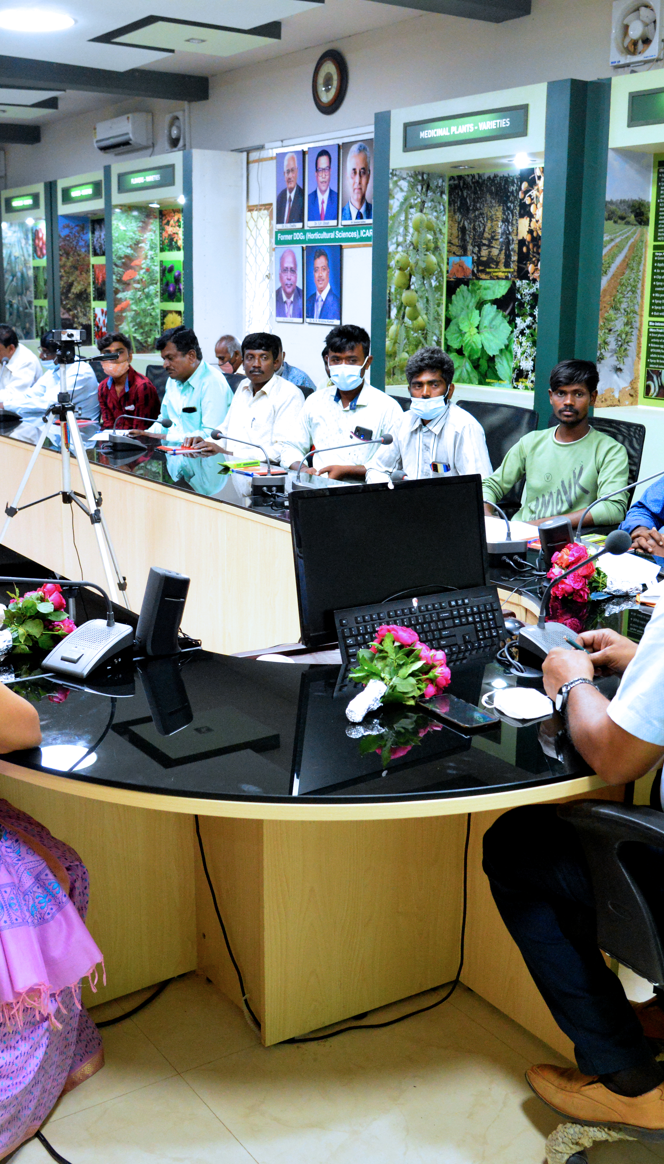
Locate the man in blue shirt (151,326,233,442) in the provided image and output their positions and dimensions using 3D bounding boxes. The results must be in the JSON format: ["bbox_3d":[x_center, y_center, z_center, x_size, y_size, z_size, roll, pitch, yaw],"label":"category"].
[{"bbox_3d":[-0.638,-0.539,5.609,0.740,1.320,0.520,-12,19,-40],"label":"man in blue shirt"}]

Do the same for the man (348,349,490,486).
[{"bbox_3d":[0.300,-0.331,4.900,0.580,1.270,0.760,10,18,32],"label":"man"}]

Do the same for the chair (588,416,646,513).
[{"bbox_3d":[0.866,-0.135,4.694,0.620,1.000,0.620,-10,18,-34],"label":"chair"}]

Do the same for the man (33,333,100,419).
[{"bbox_3d":[-1.936,-1.109,7.911,0.820,1.220,0.540,-9,17,-31],"label":"man"}]

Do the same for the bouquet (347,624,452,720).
[{"bbox_3d":[0.139,0.163,2.280,0.240,0.145,0.180,-10,18,-34],"label":"bouquet"}]

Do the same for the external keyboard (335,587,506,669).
[{"bbox_3d":[0.210,0.109,2.602,0.442,0.140,0.026,-8,-18,-29],"label":"external keyboard"}]

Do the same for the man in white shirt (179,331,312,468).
[{"bbox_3d":[-0.514,-0.656,6.119,0.540,1.270,0.780,11,18,35],"label":"man in white shirt"}]

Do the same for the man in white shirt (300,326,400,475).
[{"bbox_3d":[0.086,-0.294,4.617,0.540,1.350,0.720,8,17,29],"label":"man in white shirt"}]

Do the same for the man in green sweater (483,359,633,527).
[{"bbox_3d":[0.821,-0.184,4.370,0.560,1.260,0.750,9,17,29],"label":"man in green sweater"}]

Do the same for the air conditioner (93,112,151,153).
[{"bbox_3d":[-1.779,-3.834,10.035,0.200,0.270,0.750,-10,18,-34],"label":"air conditioner"}]

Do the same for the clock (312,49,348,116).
[{"bbox_3d":[-0.010,-3.169,7.380,0.050,0.375,0.375,-10,18,-34],"label":"clock"}]

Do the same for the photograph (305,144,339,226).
[{"bbox_3d":[-0.044,-2.612,7.685,0.030,0.510,0.360,-10,18,-34],"label":"photograph"}]

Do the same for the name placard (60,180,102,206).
[{"bbox_3d":[-2.123,-3.305,9.885,0.040,0.138,0.840,-10,18,-34],"label":"name placard"}]

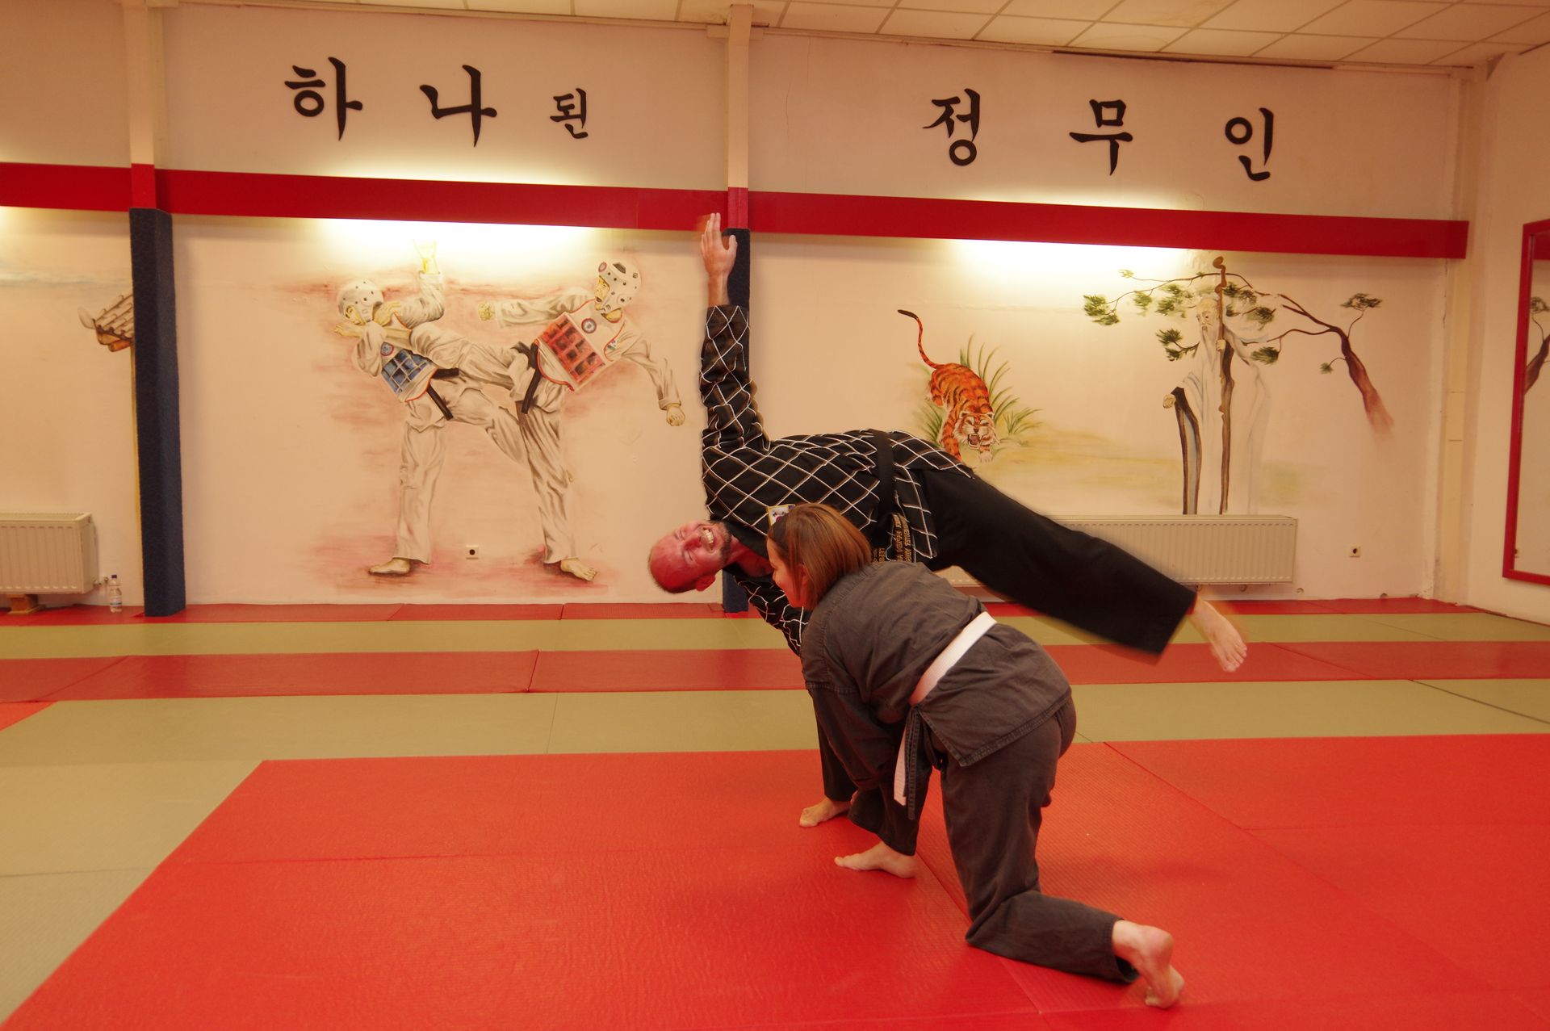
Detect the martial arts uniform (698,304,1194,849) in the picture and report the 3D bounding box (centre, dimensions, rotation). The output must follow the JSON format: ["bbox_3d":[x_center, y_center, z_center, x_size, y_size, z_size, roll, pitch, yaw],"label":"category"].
[{"bbox_3d":[0.542,0.111,3.499,1.500,1.460,0.600,1,4,1],"label":"martial arts uniform"}]

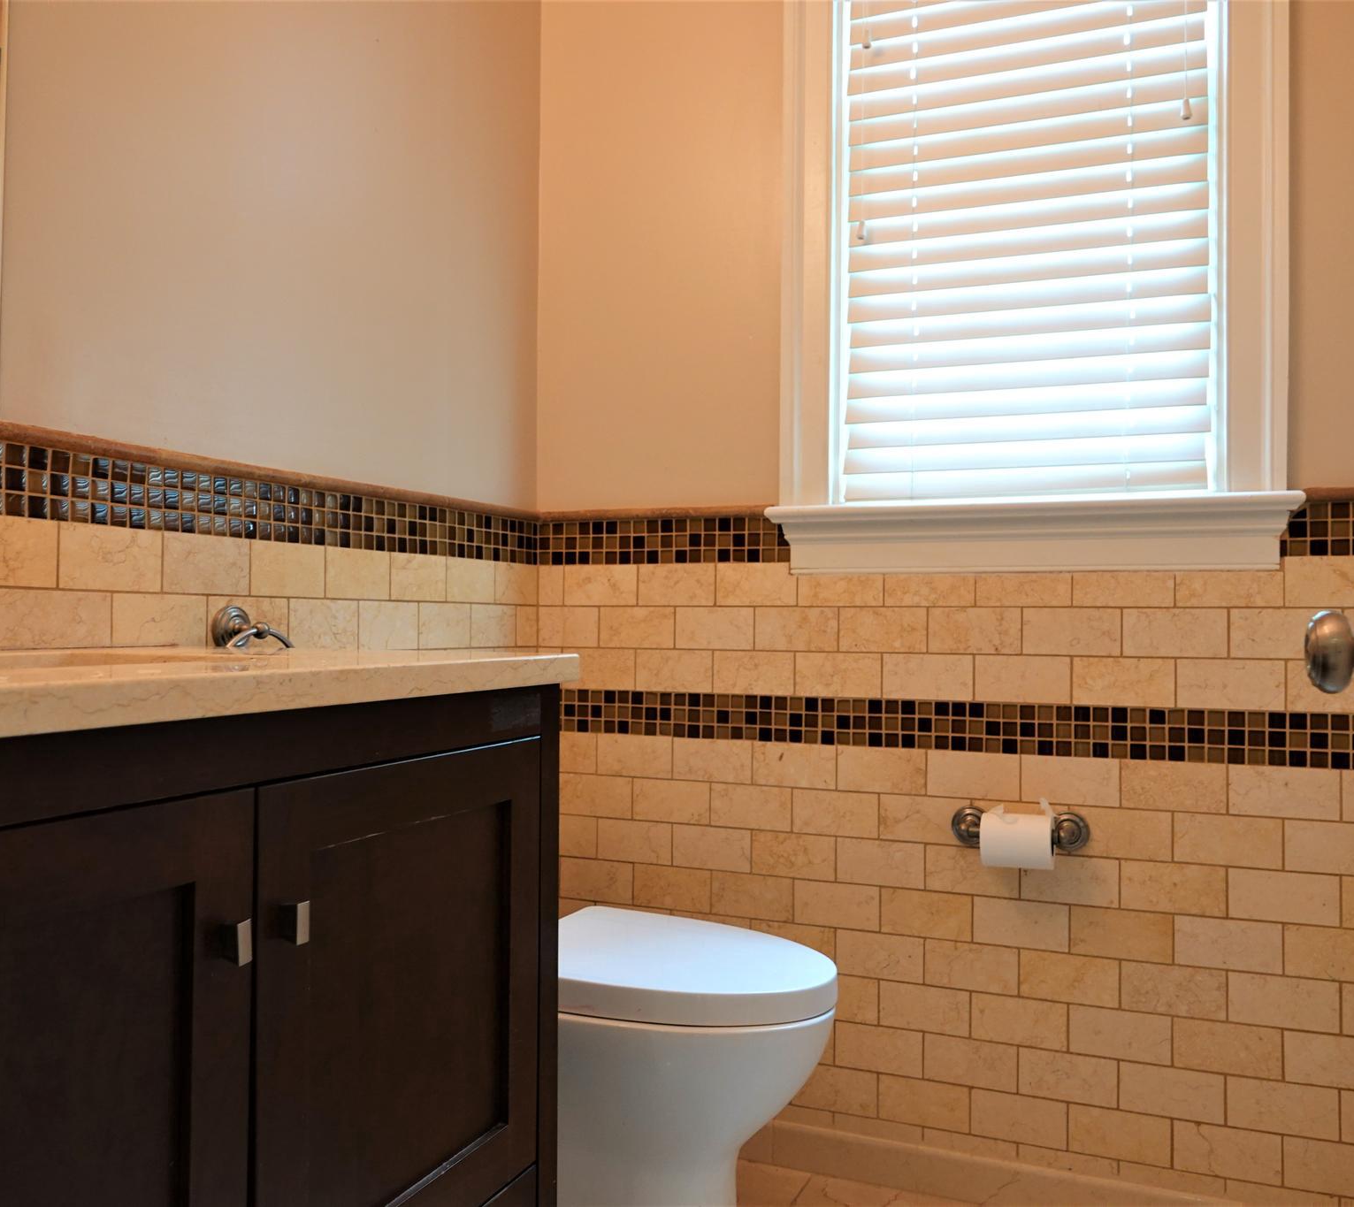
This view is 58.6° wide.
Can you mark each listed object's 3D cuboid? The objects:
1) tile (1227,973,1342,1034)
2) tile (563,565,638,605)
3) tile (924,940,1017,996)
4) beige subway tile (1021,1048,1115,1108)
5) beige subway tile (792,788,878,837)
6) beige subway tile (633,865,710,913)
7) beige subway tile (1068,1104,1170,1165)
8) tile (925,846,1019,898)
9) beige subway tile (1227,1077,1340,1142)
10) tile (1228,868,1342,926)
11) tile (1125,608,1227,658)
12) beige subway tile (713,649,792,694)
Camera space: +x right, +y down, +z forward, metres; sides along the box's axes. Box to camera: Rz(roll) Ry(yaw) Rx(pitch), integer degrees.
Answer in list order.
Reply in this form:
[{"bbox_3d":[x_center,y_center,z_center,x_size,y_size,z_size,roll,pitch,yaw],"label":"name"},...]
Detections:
[{"bbox_3d":[0.918,0.604,1.827,0.152,0.077,0.010,0,-1,22],"label":"tile"},{"bbox_3d":[-0.143,-0.034,2.291,0.152,0.076,0.010,0,-1,23],"label":"tile"},{"bbox_3d":[0.492,0.605,2.013,0.152,0.076,0.010,0,-1,23],"label":"tile"},{"bbox_3d":[0.627,0.755,1.928,0.152,0.076,0.010,0,-1,23],"label":"beige subway tile"},{"bbox_3d":[0.278,0.361,2.084,0.152,0.076,0.010,0,-1,23],"label":"beige subway tile"},{"bbox_3d":[-0.009,0.519,2.208,0.151,0.076,0.010,0,-1,22],"label":"beige subway tile"},{"bbox_3d":[0.705,0.844,1.919,0.152,0.076,0.010,0,-1,23],"label":"beige subway tile"},{"bbox_3d":[0.492,0.444,2.005,0.152,0.077,0.010,0,-1,22],"label":"tile"},{"bbox_3d":[0.921,0.765,1.833,0.152,0.076,0.010,0,-2,22],"label":"beige subway tile"},{"bbox_3d":[0.921,0.446,1.833,0.151,0.076,0.010,0,-1,22],"label":"tile"},{"bbox_3d":[0.775,0.047,1.879,0.152,0.076,0.010,0,-1,23],"label":"tile"},{"bbox_3d":[0.139,0.124,2.149,0.152,0.076,0.010,0,-1,23],"label":"beige subway tile"}]

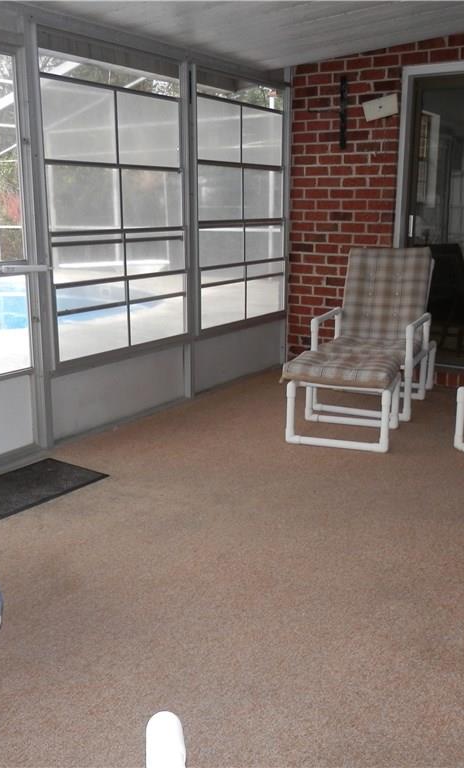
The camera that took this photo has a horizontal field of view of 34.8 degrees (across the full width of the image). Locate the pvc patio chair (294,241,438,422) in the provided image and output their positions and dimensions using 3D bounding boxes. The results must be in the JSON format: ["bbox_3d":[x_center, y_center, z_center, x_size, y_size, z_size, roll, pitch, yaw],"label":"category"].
[{"bbox_3d":[1.001,-0.389,5.048,0.650,1.030,0.920,6,15,21],"label":"pvc patio chair"}]

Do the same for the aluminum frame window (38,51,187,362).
[{"bbox_3d":[-0.646,-1.031,4.479,0.060,1.653,1.205,9,17,33],"label":"aluminum frame window"}]

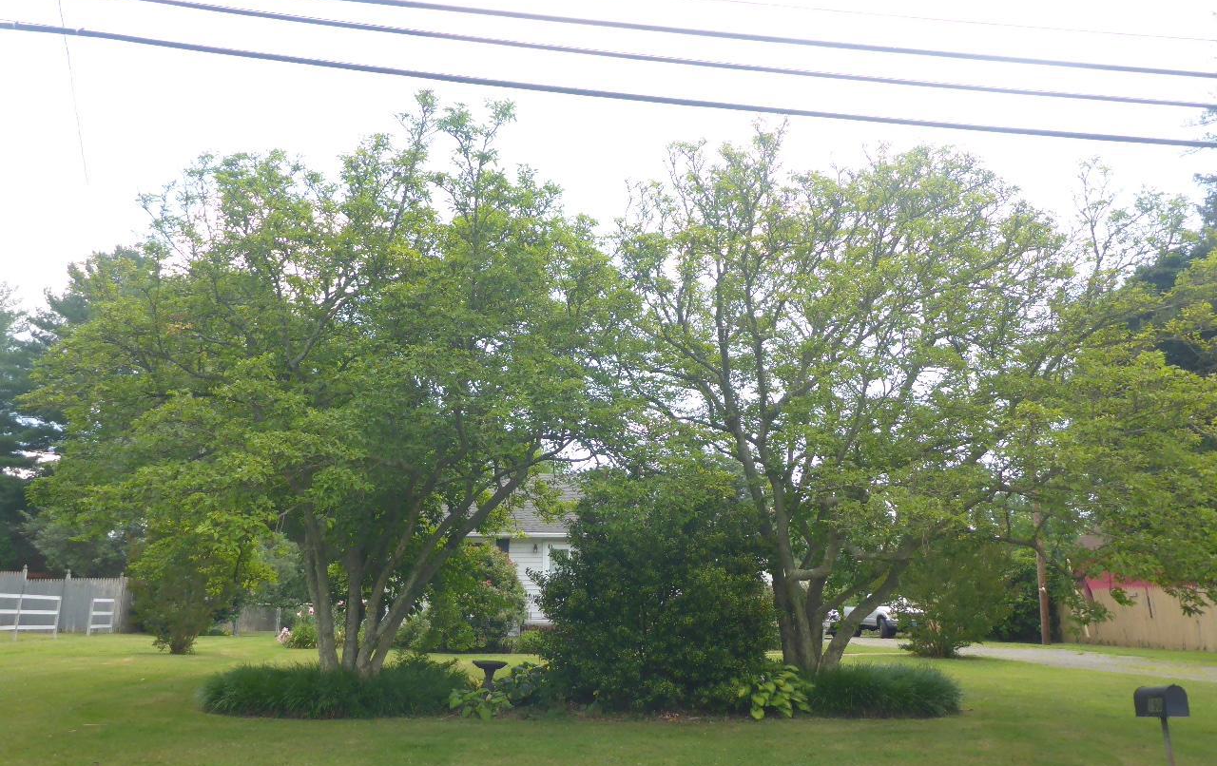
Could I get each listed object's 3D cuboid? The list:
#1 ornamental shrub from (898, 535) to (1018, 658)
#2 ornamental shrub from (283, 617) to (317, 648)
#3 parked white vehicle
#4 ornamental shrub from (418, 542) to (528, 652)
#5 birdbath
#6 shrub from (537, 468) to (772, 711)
[{"bbox_3d":[8.150,5.002,23.064,2.750,2.800,2.600,0,-13,0],"label":"ornamental shrub"},{"bbox_3d":[-7.750,6.227,24.532,1.000,0.850,0.900,0,-13,0],"label":"ornamental shrub"},{"bbox_3d":[10.600,8.748,37.187,1.900,1.750,5.300,2,-13,-7],"label":"parked white vehicle"},{"bbox_3d":[-3.430,5.326,24.631,2.750,2.750,2.500,0,-13,0],"label":"ornamental shrub"},{"bbox_3d":[-1.650,4.215,13.608,0.490,0.670,0.490,0,-13,0],"label":"birdbath"},{"bbox_3d":[0.720,3.111,15.085,3.600,3.550,3.300,0,-13,0],"label":"shrub"}]

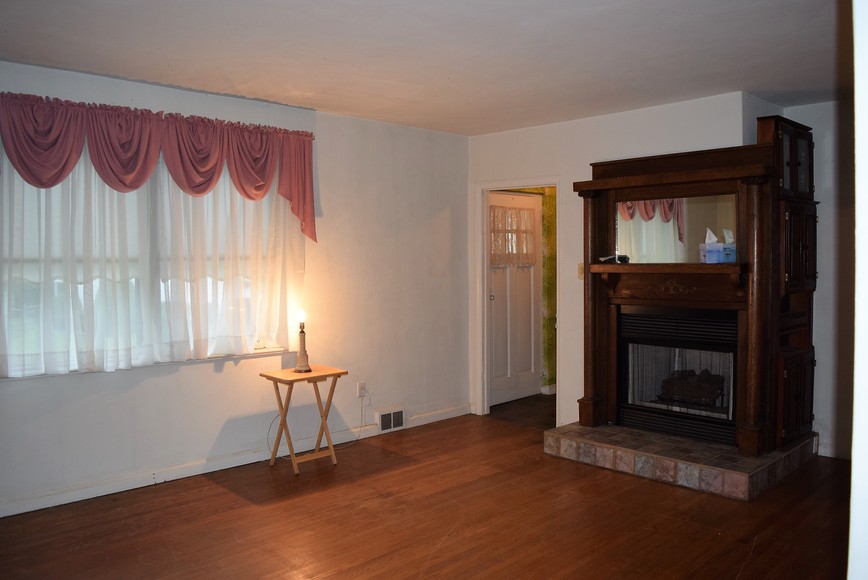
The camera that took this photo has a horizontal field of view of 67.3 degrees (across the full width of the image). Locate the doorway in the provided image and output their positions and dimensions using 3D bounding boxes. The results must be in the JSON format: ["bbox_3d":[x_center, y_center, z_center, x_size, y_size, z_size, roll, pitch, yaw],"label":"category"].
[{"bbox_3d":[0.786,0.138,5.712,0.781,2.030,0.120,2,4,45],"label":"doorway"}]

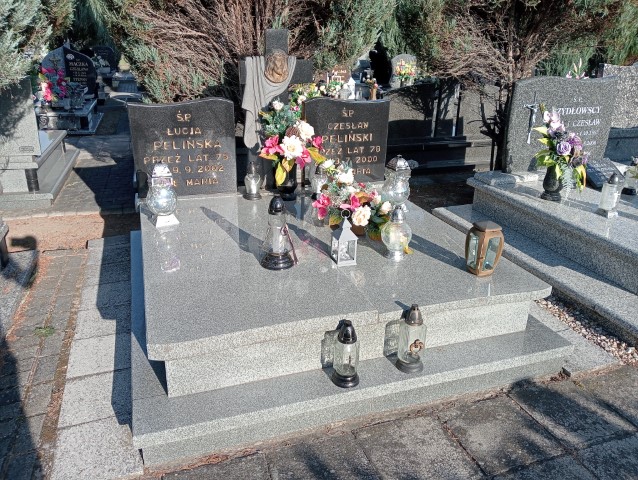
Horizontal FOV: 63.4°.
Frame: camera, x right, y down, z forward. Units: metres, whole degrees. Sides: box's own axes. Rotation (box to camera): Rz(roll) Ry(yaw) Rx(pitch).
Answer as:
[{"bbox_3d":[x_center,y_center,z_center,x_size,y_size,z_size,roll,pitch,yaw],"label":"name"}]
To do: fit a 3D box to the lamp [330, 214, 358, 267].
[{"bbox_3d":[0.126,-0.013,2.507,0.118,0.255,0.118,-4,22,-13],"label":"lamp"}]

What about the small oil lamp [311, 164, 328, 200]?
[{"bbox_3d":[0.003,-0.419,3.670,0.132,0.255,0.132,1,21,0],"label":"small oil lamp"}]

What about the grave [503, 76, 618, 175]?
[{"bbox_3d":[2.227,-1.071,4.767,1.113,0.842,0.104,-6,22,-18],"label":"grave"}]

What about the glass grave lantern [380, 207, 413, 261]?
[{"bbox_3d":[0.399,-0.041,2.652,0.159,0.284,0.159,1,21,0],"label":"glass grave lantern"}]

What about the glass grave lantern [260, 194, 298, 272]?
[{"bbox_3d":[-0.205,-0.047,2.544,0.175,0.354,0.175,-6,22,-18],"label":"glass grave lantern"}]

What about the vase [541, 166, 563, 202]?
[{"bbox_3d":[1.687,-0.415,3.719,0.138,0.250,0.138,-6,22,-18],"label":"vase"}]

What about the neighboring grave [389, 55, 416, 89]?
[{"bbox_3d":[1.911,-3.804,11.666,0.591,0.707,0.120,-6,22,-18],"label":"neighboring grave"}]

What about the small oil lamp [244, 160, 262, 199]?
[{"bbox_3d":[-0.452,-0.408,3.498,0.130,0.252,0.130,-6,22,-18],"label":"small oil lamp"}]

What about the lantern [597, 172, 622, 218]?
[{"bbox_3d":[1.925,-0.305,3.390,0.122,0.292,0.122,-10,24,-27],"label":"lantern"}]

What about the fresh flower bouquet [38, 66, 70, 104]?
[{"bbox_3d":[-4.748,-2.759,9.256,0.510,0.655,0.416,-6,22,-18],"label":"fresh flower bouquet"}]

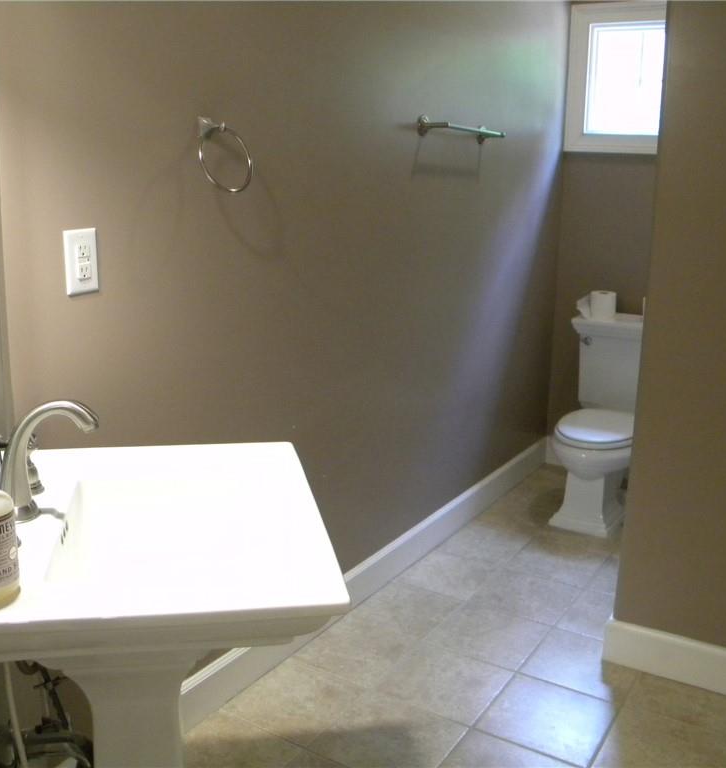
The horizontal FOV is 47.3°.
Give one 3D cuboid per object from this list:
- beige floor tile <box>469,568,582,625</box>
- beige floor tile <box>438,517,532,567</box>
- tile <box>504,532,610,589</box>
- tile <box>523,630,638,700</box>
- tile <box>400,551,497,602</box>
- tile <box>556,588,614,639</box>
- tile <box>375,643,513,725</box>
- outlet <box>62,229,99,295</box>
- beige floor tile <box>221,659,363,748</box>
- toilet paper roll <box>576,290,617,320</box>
[{"bbox_3d":[0.540,0.708,2.760,0.298,0.010,0.298,9,15,31],"label":"beige floor tile"},{"bbox_3d":[0.450,0.615,3.156,0.298,0.010,0.298,9,15,31],"label":"beige floor tile"},{"bbox_3d":[0.699,0.653,3.002,0.298,0.010,0.298,9,15,31],"label":"tile"},{"bbox_3d":[0.631,0.801,2.363,0.298,0.010,0.298,9,15,31],"label":"tile"},{"bbox_3d":[0.291,0.670,2.913,0.298,0.010,0.298,9,15,31],"label":"tile"},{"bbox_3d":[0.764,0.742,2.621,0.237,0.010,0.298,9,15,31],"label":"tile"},{"bbox_3d":[0.224,0.818,2.274,0.298,0.010,0.298,9,15,31],"label":"tile"},{"bbox_3d":[-0.529,-0.230,1.556,0.008,0.118,0.073,9,15,31],"label":"outlet"},{"bbox_3d":[-0.184,0.835,2.185,0.298,0.010,0.298,9,15,31],"label":"beige floor tile"},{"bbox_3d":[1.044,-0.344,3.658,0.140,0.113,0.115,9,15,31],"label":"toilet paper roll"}]

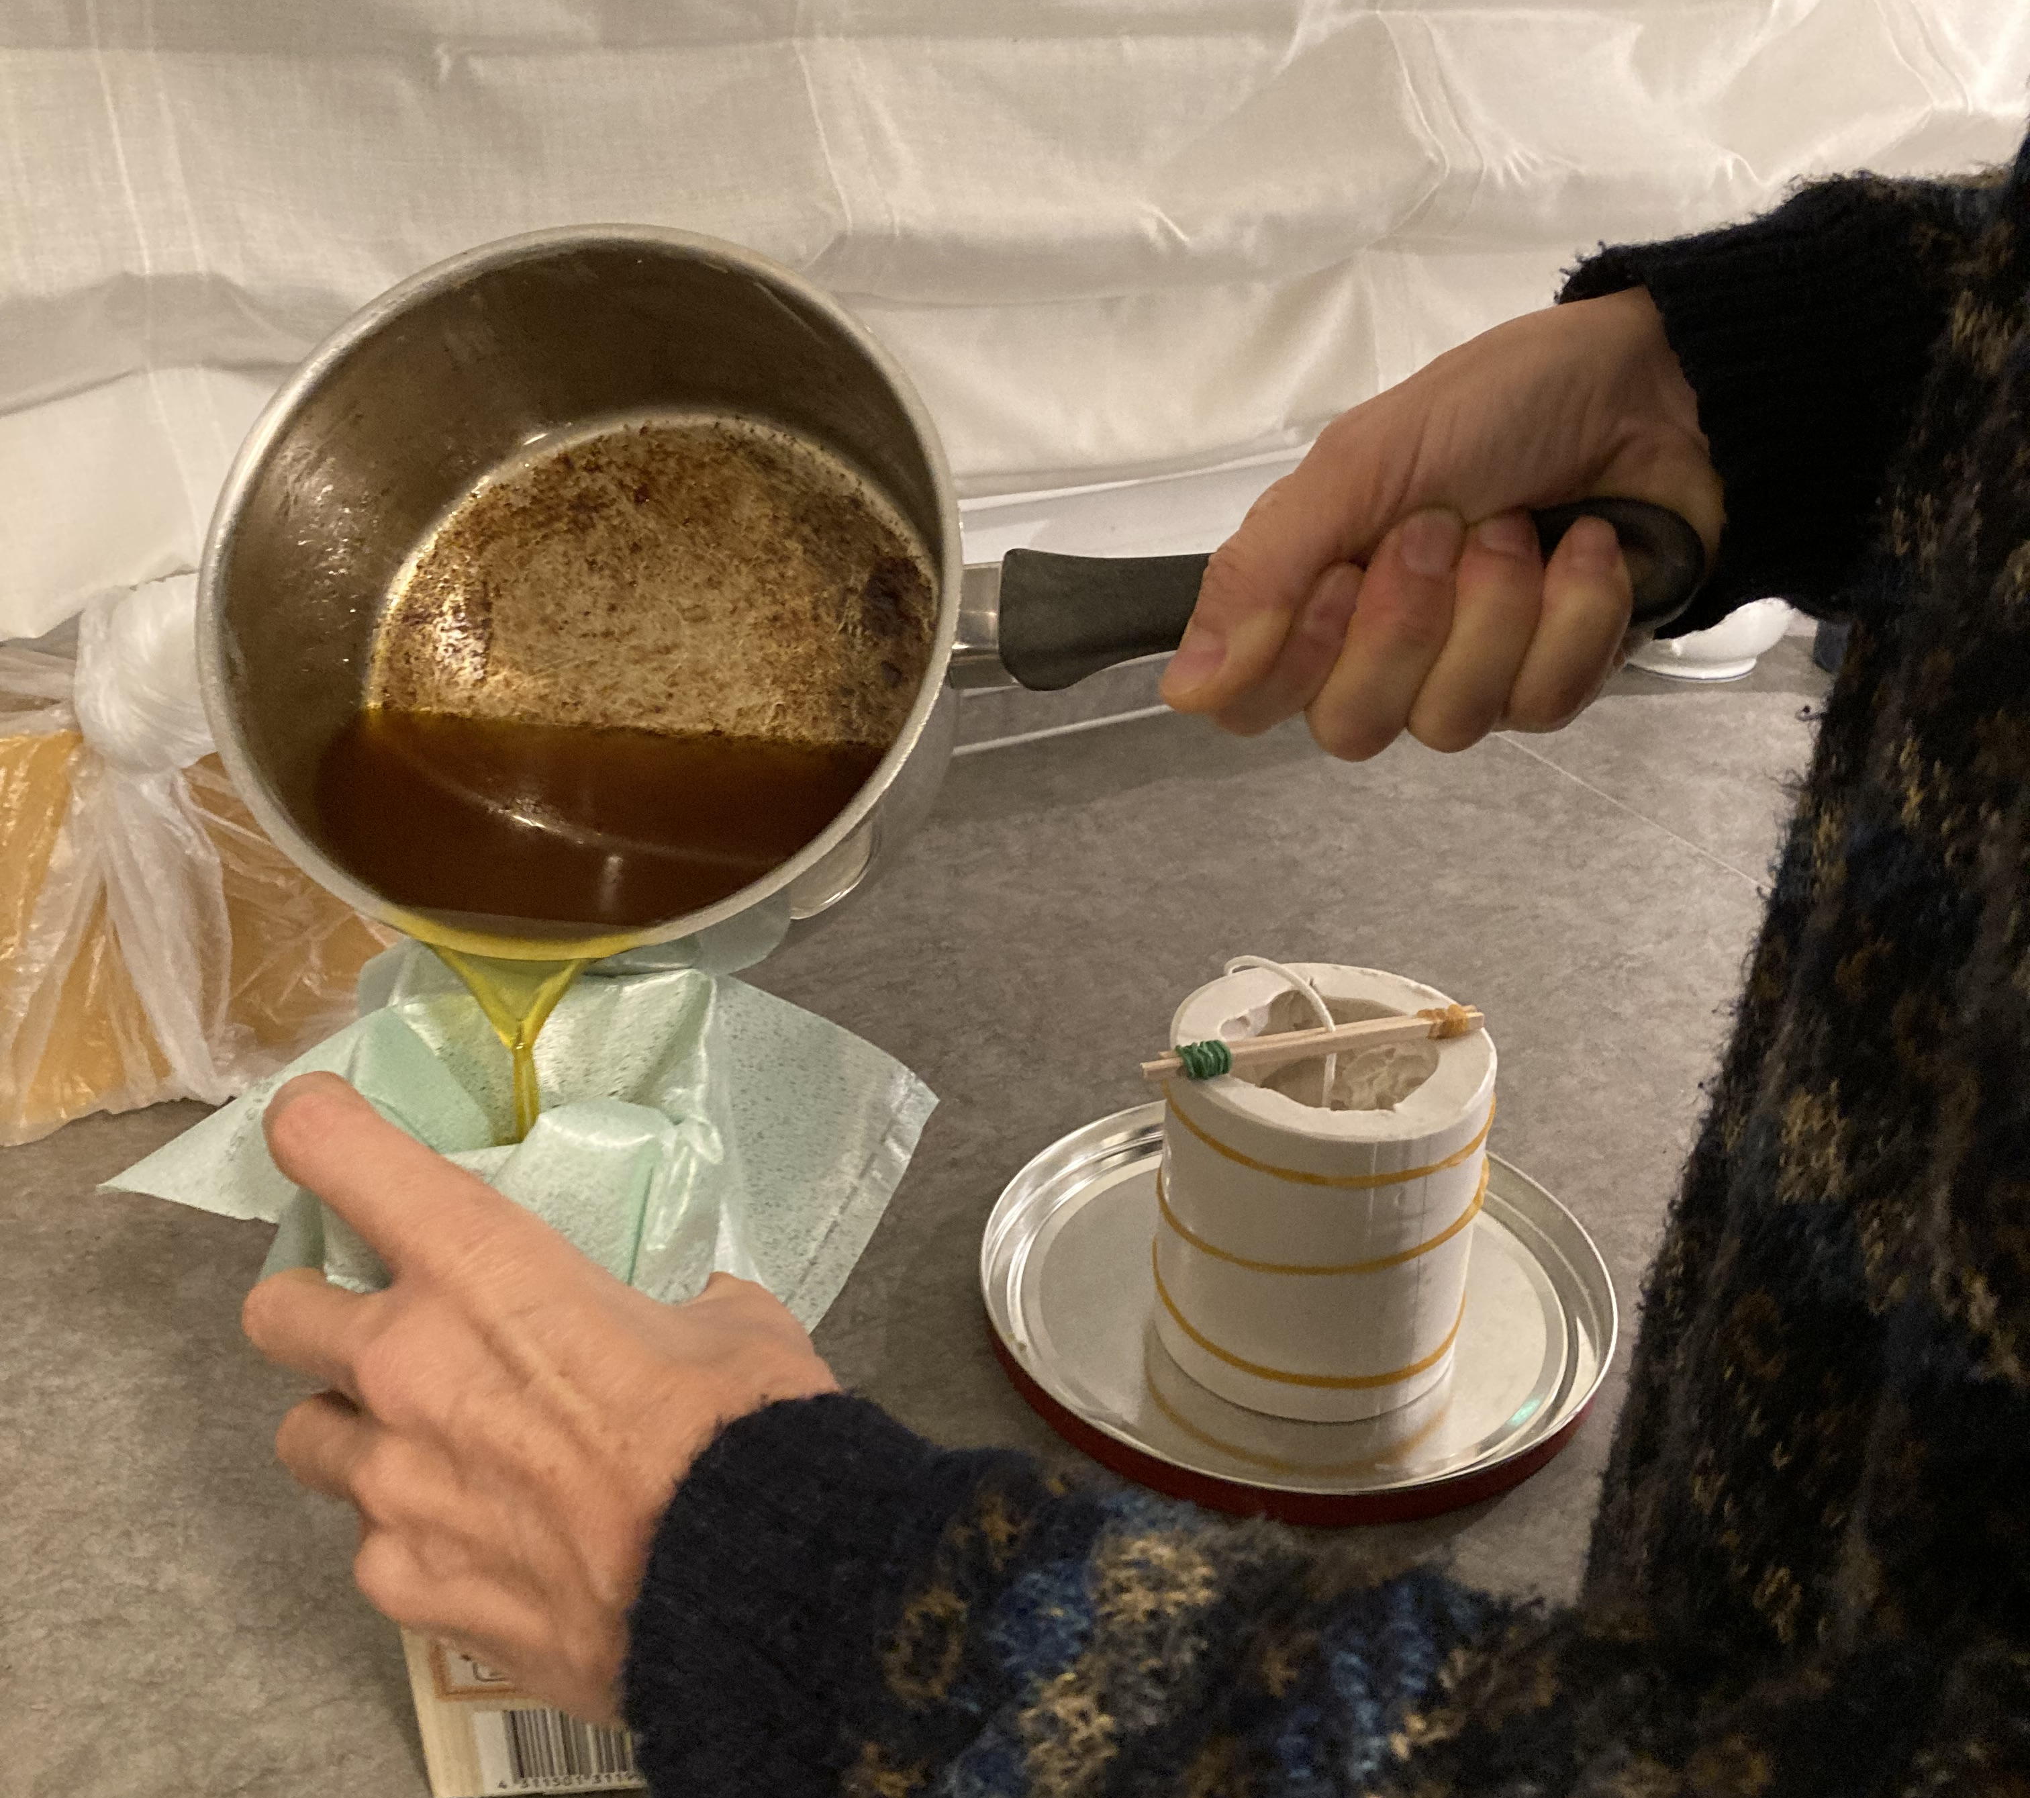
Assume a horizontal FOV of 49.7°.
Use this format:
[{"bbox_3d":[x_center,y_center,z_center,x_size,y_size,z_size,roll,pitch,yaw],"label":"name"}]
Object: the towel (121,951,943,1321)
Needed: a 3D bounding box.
[{"bbox_3d":[-0.098,0.056,0.442,0.160,0.080,0.125,0,29,0],"label":"towel"}]

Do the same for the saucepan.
[{"bbox_3d":[-0.019,-0.060,0.493,0.314,0.167,0.120,2,-12,4],"label":"saucepan"}]

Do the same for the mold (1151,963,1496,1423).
[{"bbox_3d":[0.079,0.074,0.563,0.080,0.087,0.080,0,29,0],"label":"mold"}]

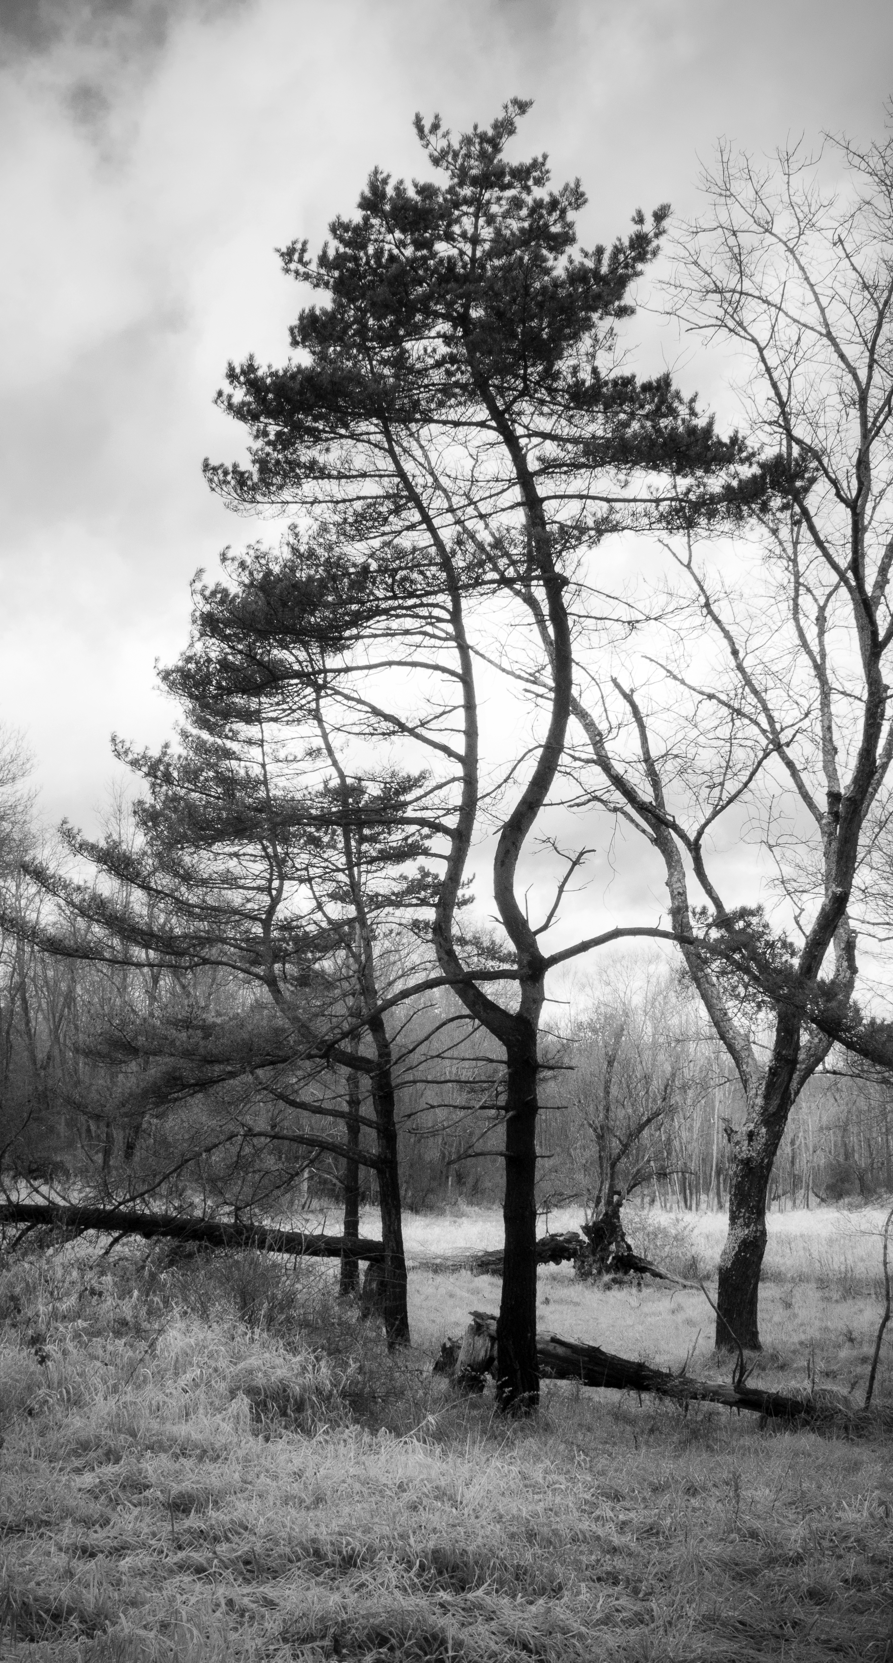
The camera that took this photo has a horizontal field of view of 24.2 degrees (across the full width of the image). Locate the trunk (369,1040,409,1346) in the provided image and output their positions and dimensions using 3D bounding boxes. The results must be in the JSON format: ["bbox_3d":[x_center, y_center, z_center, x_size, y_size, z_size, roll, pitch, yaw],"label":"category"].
[{"bbox_3d":[-0.517,3.227,18.706,0.330,2.679,0.290,0,-9,0],"label":"trunk"}]

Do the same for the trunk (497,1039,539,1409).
[{"bbox_3d":[0.480,2.611,13.940,0.280,2.405,0.280,0,-9,0],"label":"trunk"}]

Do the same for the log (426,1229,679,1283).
[{"bbox_3d":[1.488,5.861,28.676,3.300,0.640,0.750,-3,-10,20],"label":"log"}]

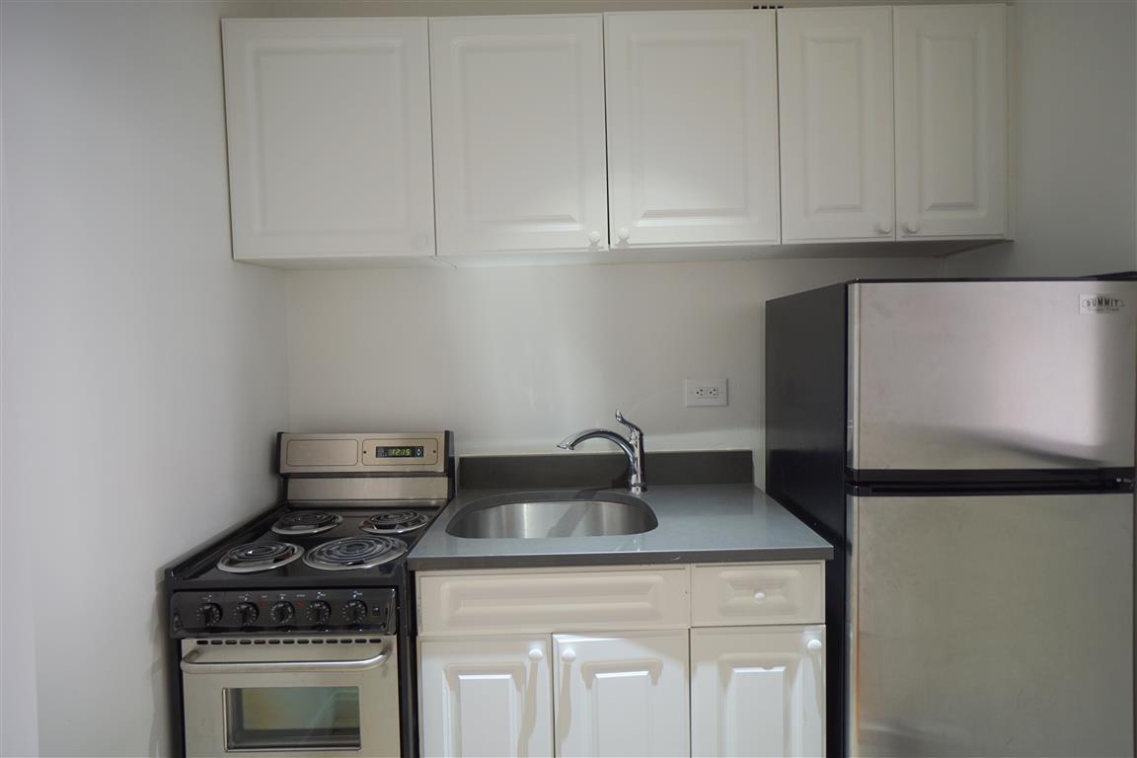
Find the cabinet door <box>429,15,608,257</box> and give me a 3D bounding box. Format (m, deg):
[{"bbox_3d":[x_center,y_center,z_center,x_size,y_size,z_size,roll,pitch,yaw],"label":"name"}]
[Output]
[{"bbox_3d":[-0.128,-0.636,1.576,0.453,0.607,0.021,-1,2,0],"label":"cabinet door"}]

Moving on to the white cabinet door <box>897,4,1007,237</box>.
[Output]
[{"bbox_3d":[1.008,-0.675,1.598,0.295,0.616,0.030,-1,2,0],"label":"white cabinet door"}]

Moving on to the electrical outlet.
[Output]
[{"bbox_3d":[0.442,0.045,1.898,0.132,0.087,0.008,-1,2,0],"label":"electrical outlet"}]

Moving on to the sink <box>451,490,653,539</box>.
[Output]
[{"bbox_3d":[-0.035,0.472,1.614,0.525,0.200,0.450,-1,2,0],"label":"sink"}]

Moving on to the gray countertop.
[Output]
[{"bbox_3d":[0.117,0.371,1.590,0.918,0.029,0.625,-1,2,0],"label":"gray countertop"}]

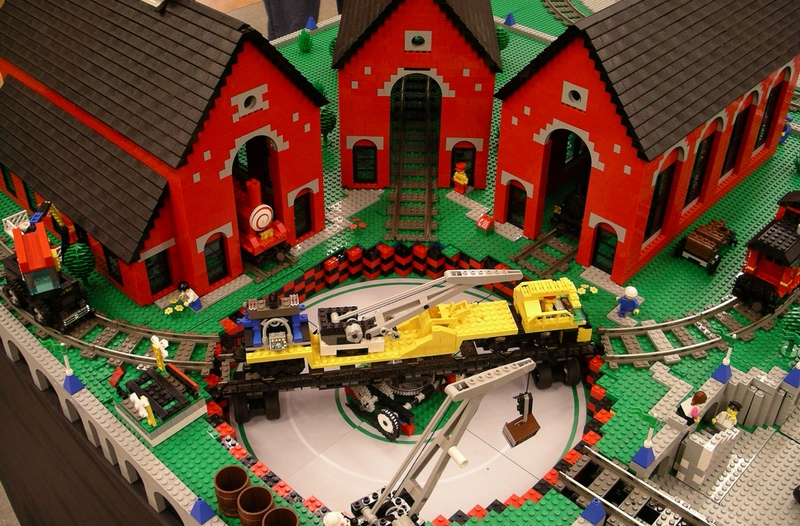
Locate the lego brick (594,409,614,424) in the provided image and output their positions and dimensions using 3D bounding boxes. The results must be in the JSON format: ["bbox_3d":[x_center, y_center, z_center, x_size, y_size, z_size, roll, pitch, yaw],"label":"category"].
[{"bbox_3d":[0.202,0.155,0.849,0.016,0.011,0.016,31,47,33],"label":"lego brick"}]

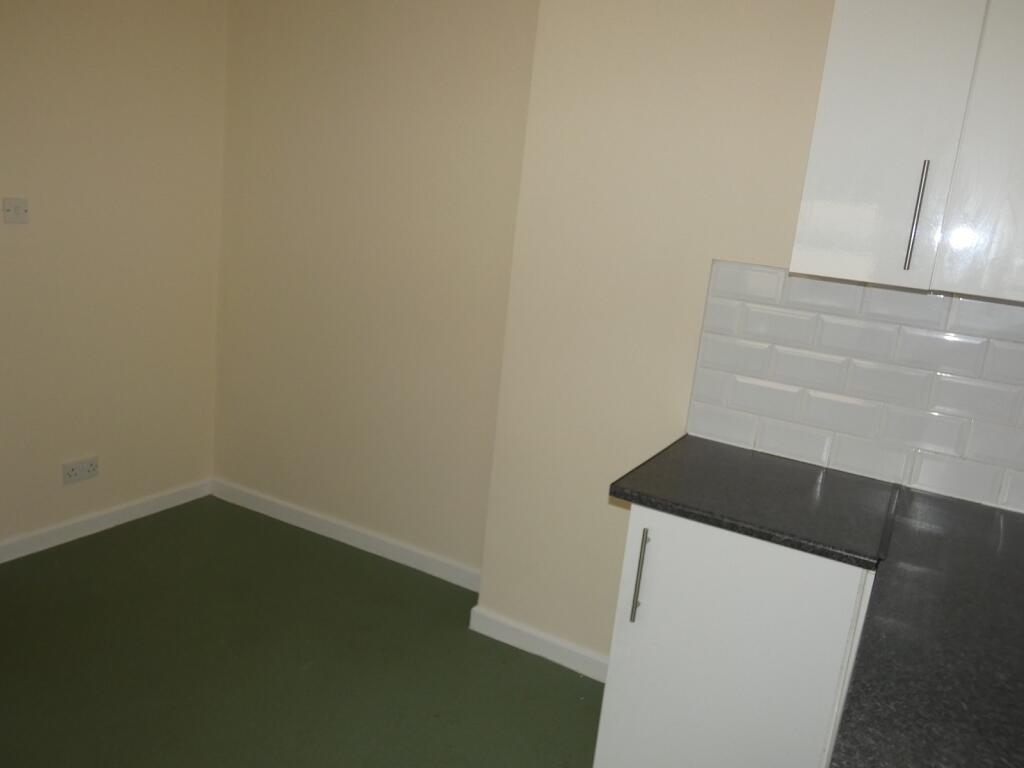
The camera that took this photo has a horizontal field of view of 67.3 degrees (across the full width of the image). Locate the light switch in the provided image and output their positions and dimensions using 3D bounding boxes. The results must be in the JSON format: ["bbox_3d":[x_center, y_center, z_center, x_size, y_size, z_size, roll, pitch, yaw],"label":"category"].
[{"bbox_3d":[-1.775,-0.617,2.750,0.012,0.086,0.086,13,14,28],"label":"light switch"}]

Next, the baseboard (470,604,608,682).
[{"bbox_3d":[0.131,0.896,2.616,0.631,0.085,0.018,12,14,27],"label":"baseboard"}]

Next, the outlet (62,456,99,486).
[{"bbox_3d":[-1.730,0.352,3.091,0.012,0.086,0.146,12,14,27],"label":"outlet"}]

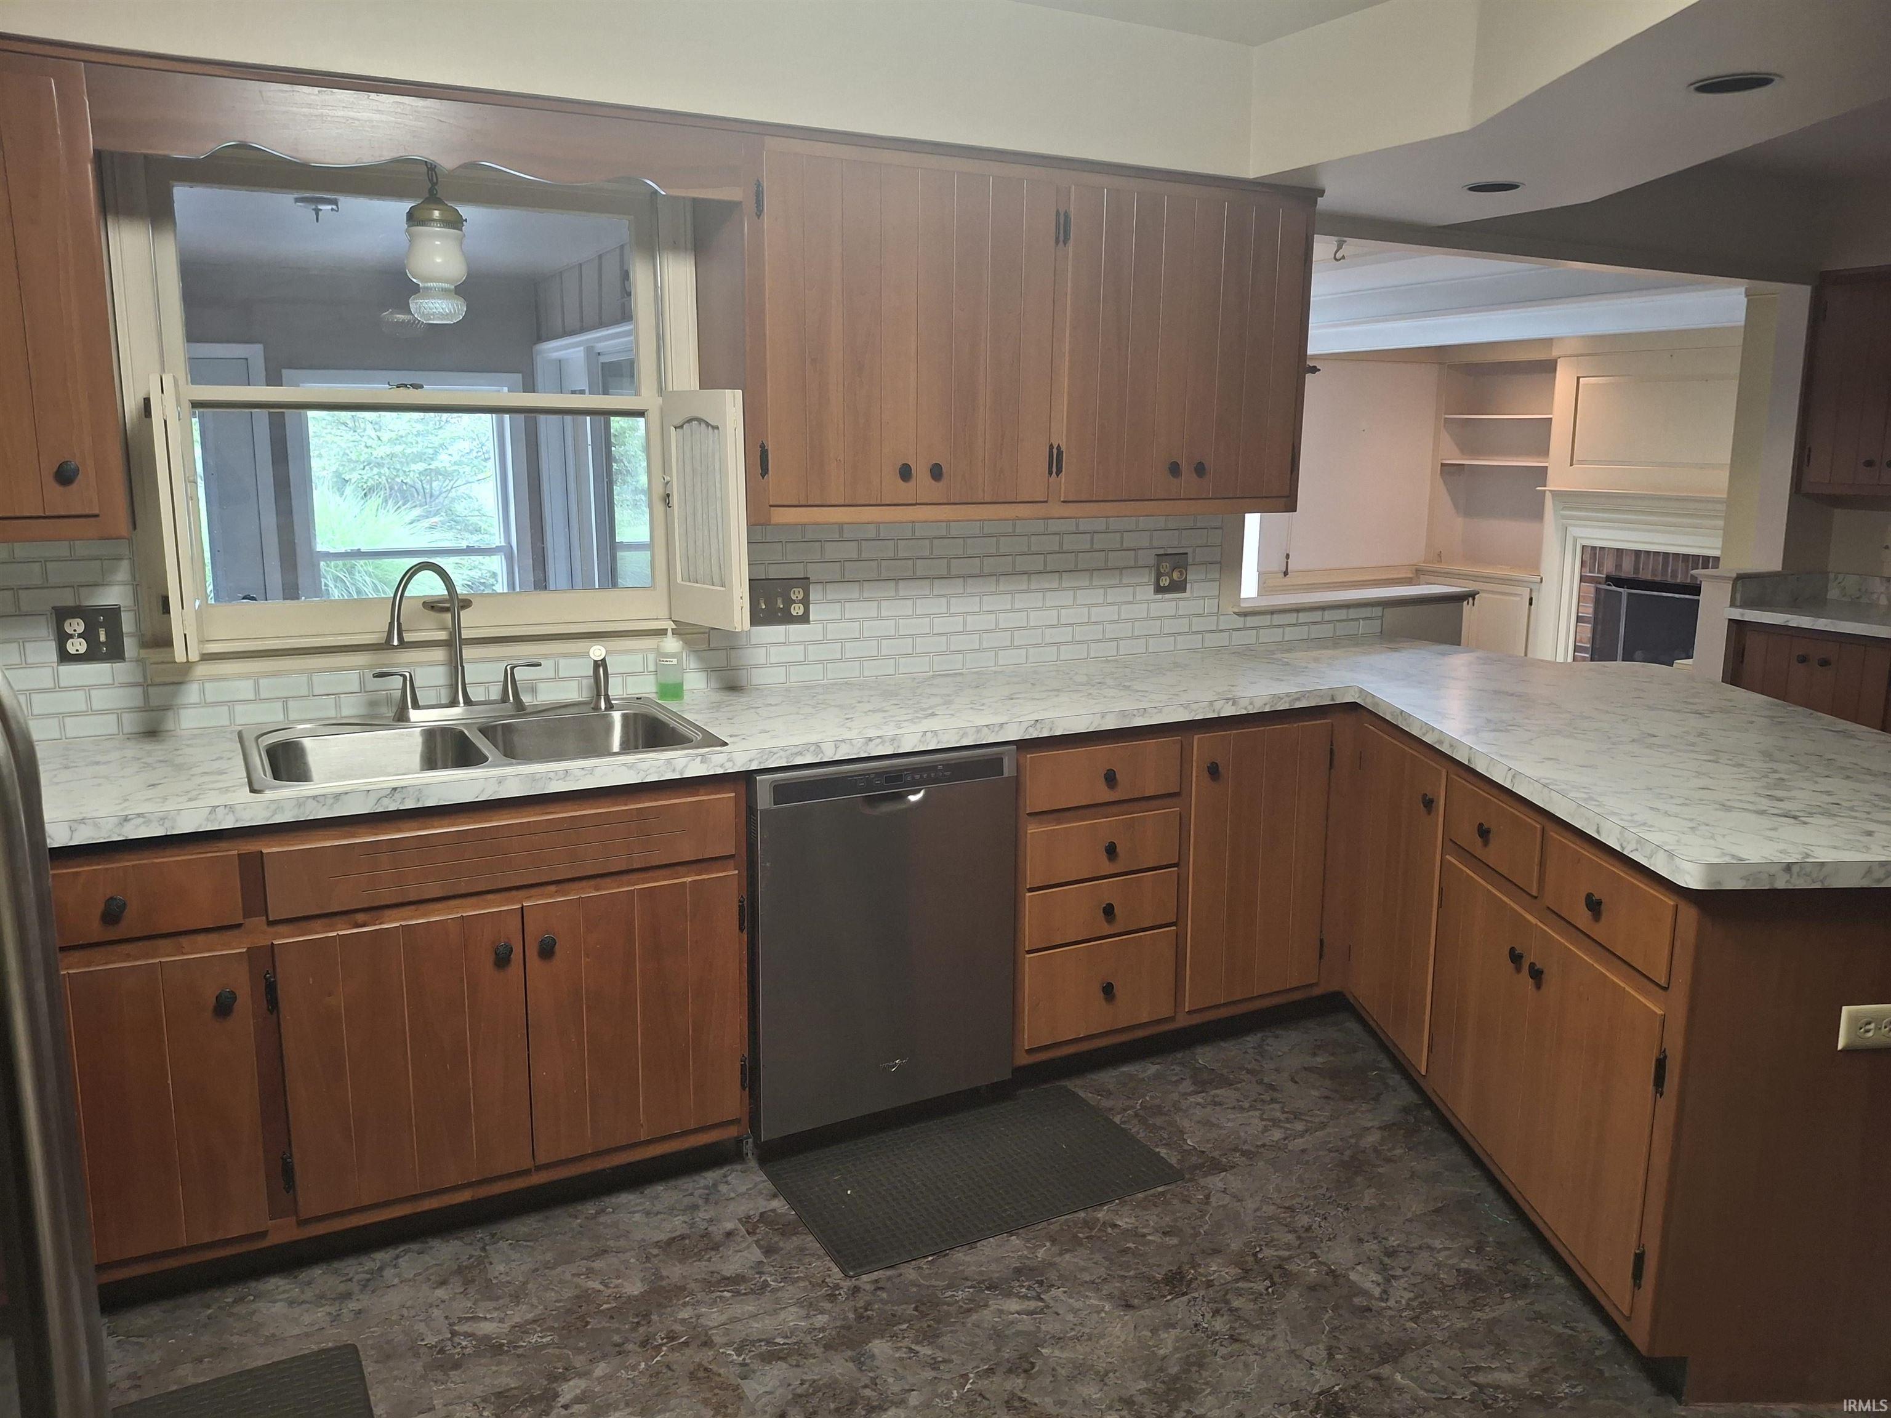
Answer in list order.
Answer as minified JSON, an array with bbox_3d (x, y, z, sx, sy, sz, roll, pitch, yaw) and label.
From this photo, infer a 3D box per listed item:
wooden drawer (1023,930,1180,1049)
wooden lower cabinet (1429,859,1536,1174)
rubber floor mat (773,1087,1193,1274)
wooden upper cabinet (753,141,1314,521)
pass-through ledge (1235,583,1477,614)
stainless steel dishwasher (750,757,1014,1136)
[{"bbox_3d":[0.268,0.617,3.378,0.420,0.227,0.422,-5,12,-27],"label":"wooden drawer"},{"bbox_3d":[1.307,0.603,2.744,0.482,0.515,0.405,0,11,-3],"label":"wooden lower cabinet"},{"bbox_3d":[0.056,0.972,2.879,0.781,0.011,0.454,-5,12,-27],"label":"rubber floor mat"},{"bbox_3d":[0.189,-0.878,3.354,1.547,0.796,0.347,-5,12,-27],"label":"wooden upper cabinet"},{"bbox_3d":[1.255,-0.348,4.356,1.030,0.030,0.230,-5,12,-27],"label":"pass-through ledge"},{"bbox_3d":[-0.253,0.458,3.152,0.610,0.813,0.593,-5,12,-27],"label":"stainless steel dishwasher"}]

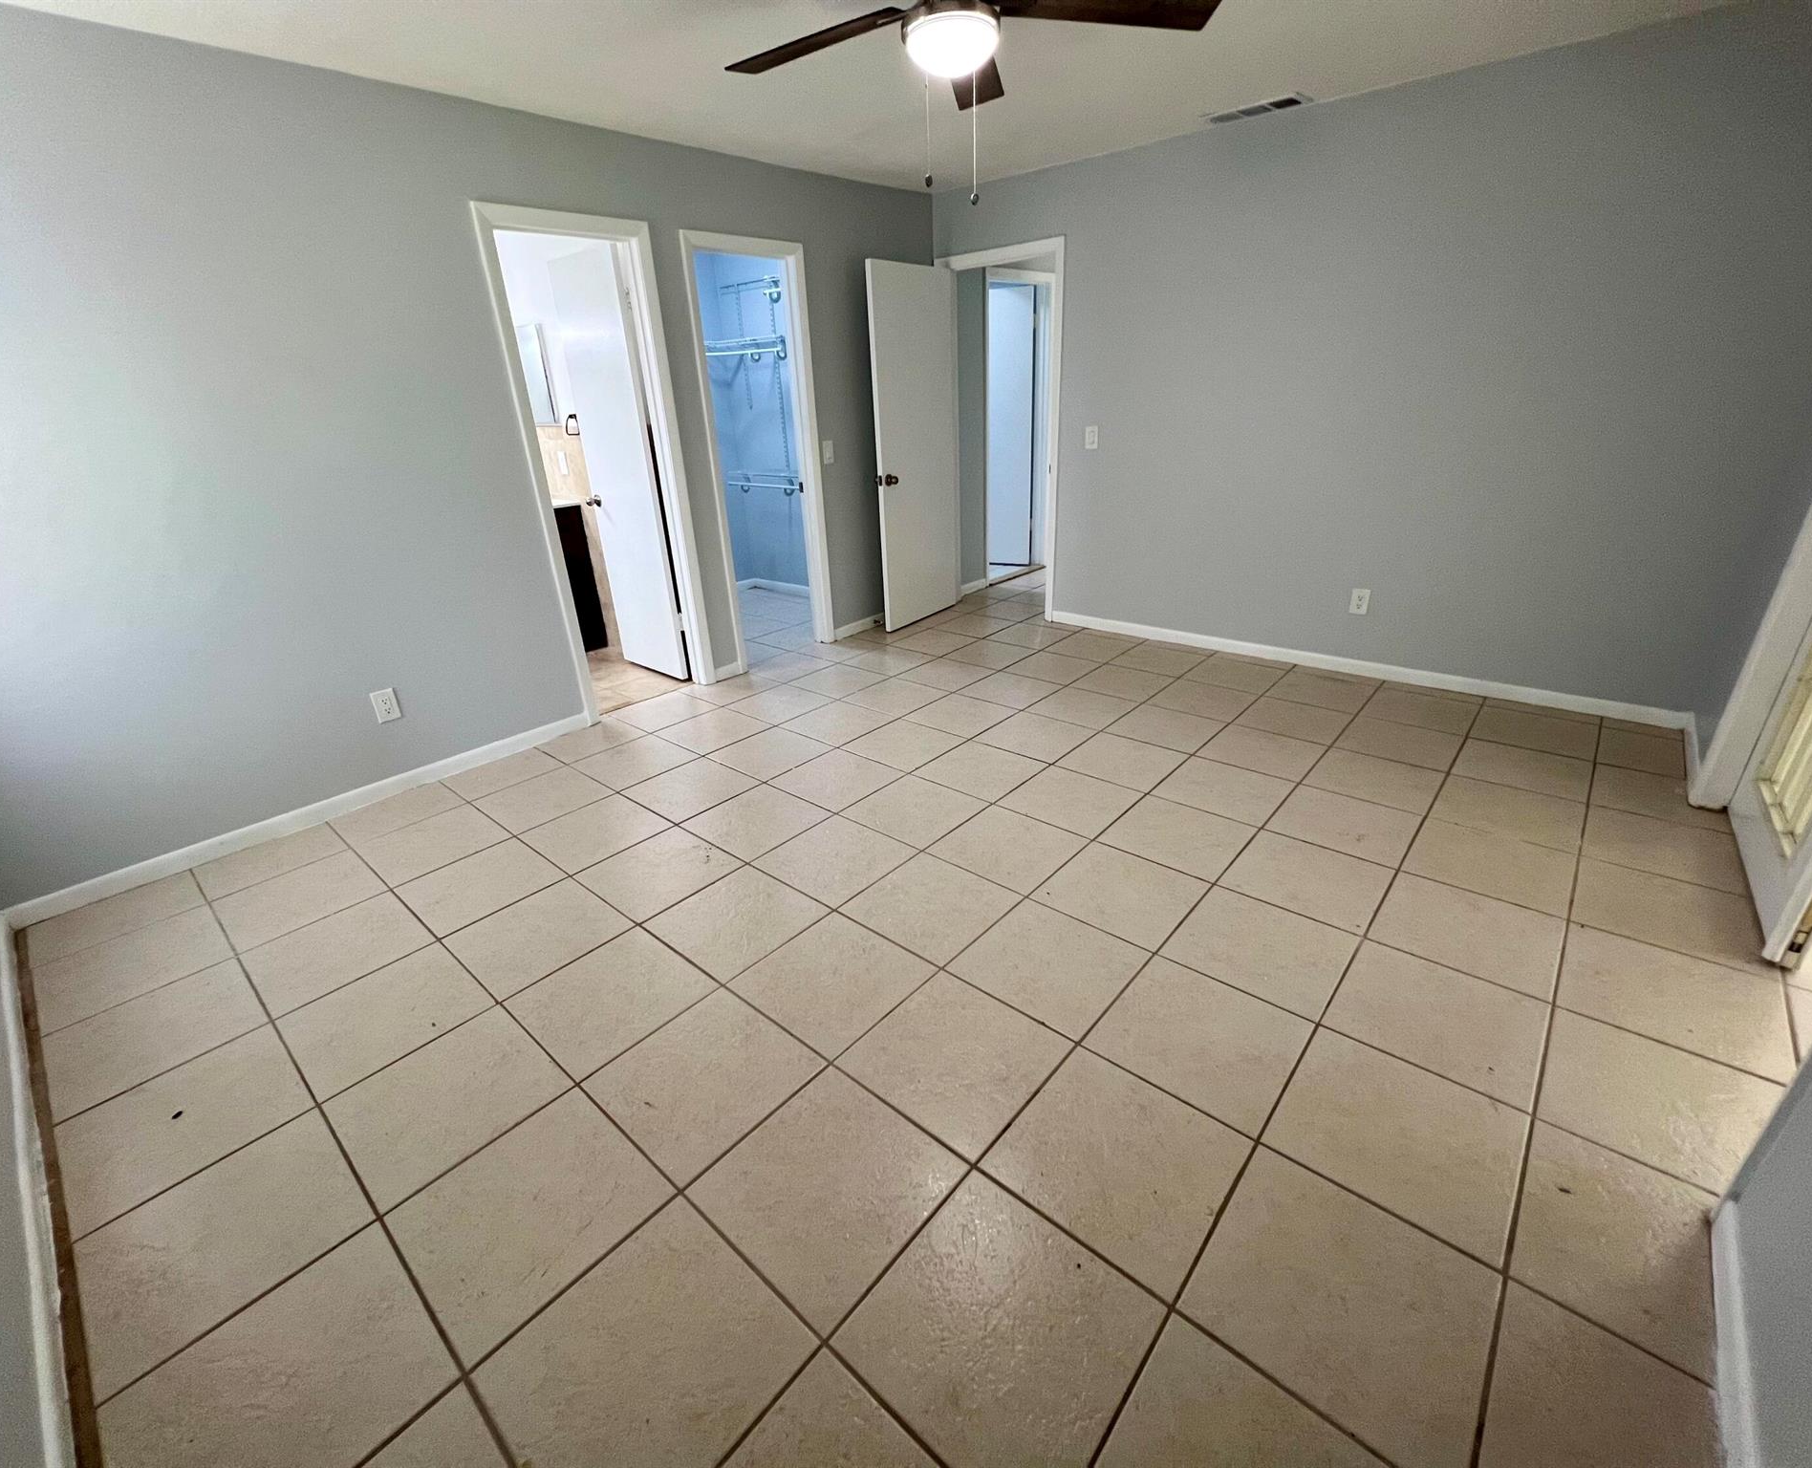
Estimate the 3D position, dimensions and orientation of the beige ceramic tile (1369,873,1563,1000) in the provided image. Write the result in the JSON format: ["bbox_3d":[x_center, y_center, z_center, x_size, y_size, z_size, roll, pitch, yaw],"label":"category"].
[{"bbox_3d":[1.540,0.543,2.020,0.406,0.010,0.406,18,31,38],"label":"beige ceramic tile"}]

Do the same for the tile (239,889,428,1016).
[{"bbox_3d":[-1.703,0.648,2.213,0.415,0.012,0.403,17,31,37],"label":"tile"}]

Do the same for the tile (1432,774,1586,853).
[{"bbox_3d":[2.112,0.274,2.579,0.398,0.010,0.398,17,31,38],"label":"tile"}]

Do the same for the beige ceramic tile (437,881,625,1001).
[{"bbox_3d":[-1.067,0.584,2.142,0.393,0.010,0.393,17,31,38],"label":"beige ceramic tile"}]

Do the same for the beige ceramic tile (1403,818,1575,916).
[{"bbox_3d":[1.876,0.421,2.365,0.411,0.012,0.415,18,32,38],"label":"beige ceramic tile"}]

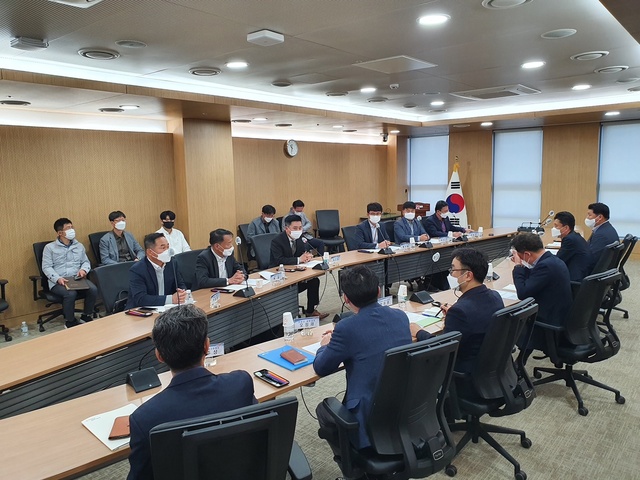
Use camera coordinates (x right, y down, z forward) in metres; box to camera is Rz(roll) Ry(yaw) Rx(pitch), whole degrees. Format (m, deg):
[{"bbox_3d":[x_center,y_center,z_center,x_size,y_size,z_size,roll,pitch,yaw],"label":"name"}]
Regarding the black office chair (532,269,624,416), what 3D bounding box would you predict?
[{"bbox_3d":[1.905,0.687,3.604,0.660,0.970,0.660,-7,10,-36],"label":"black office chair"}]

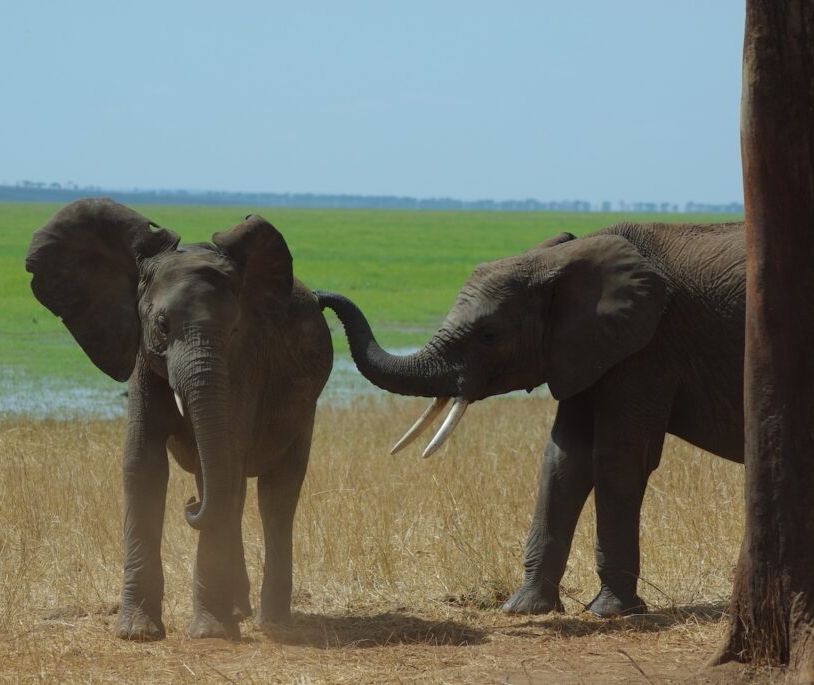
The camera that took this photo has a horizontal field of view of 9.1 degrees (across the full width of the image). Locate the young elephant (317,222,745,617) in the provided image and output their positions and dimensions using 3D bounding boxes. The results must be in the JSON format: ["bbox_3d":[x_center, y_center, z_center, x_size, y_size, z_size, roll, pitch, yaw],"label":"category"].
[{"bbox_3d":[1.200,0.397,28.050,3.400,2.150,1.120,0,2,-17],"label":"young elephant"}]

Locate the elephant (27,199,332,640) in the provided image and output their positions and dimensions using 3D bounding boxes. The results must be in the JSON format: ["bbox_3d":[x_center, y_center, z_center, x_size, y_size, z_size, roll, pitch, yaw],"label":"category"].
[{"bbox_3d":[-1.090,0.379,26.450,1.280,2.200,2.100,1,2,20],"label":"elephant"}]

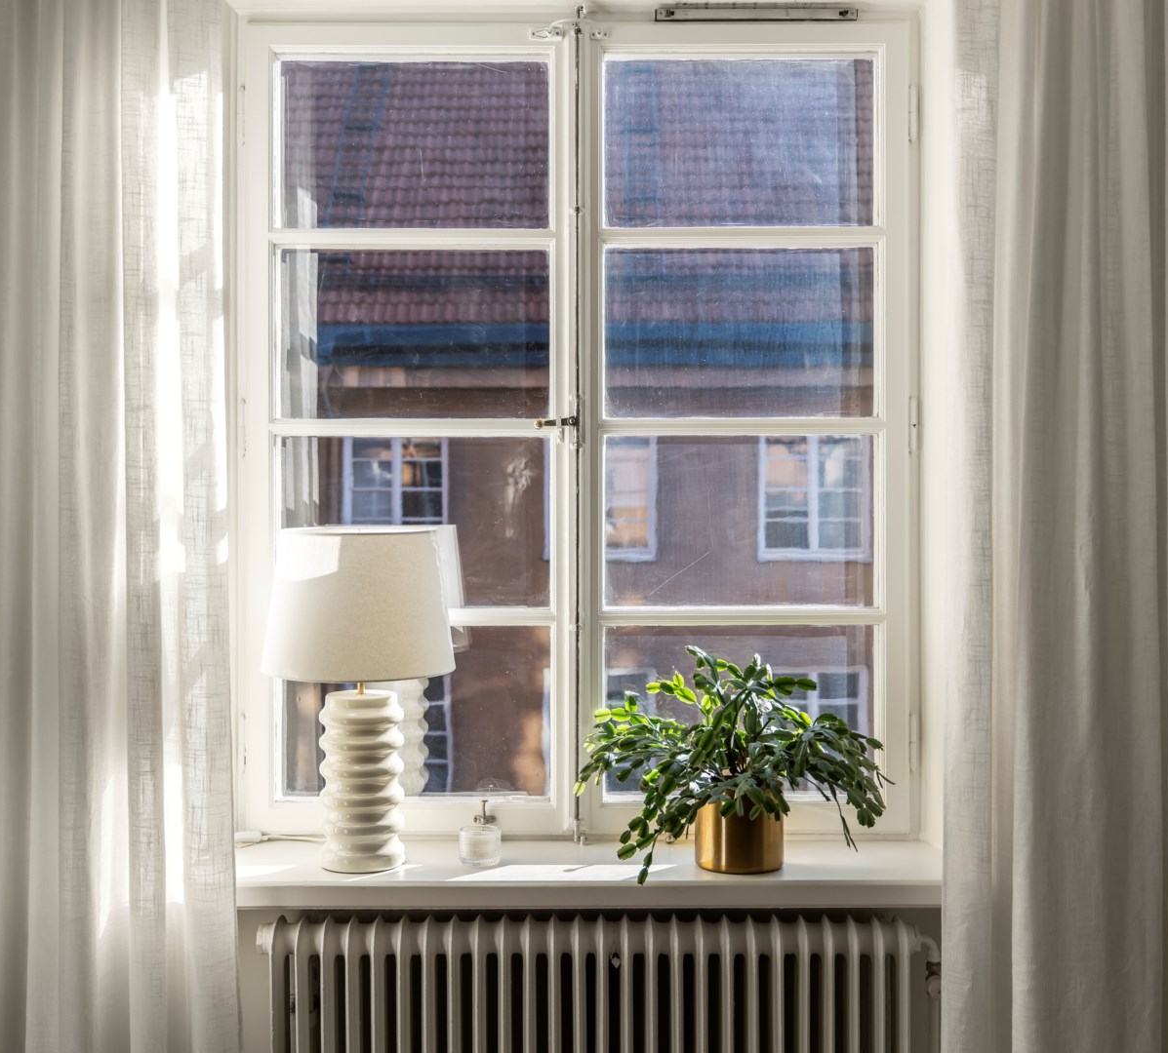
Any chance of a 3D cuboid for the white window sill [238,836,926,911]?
[{"bbox_3d":[-0.005,0.683,2.770,1.420,0.050,0.340,0,0,0],"label":"white window sill"}]

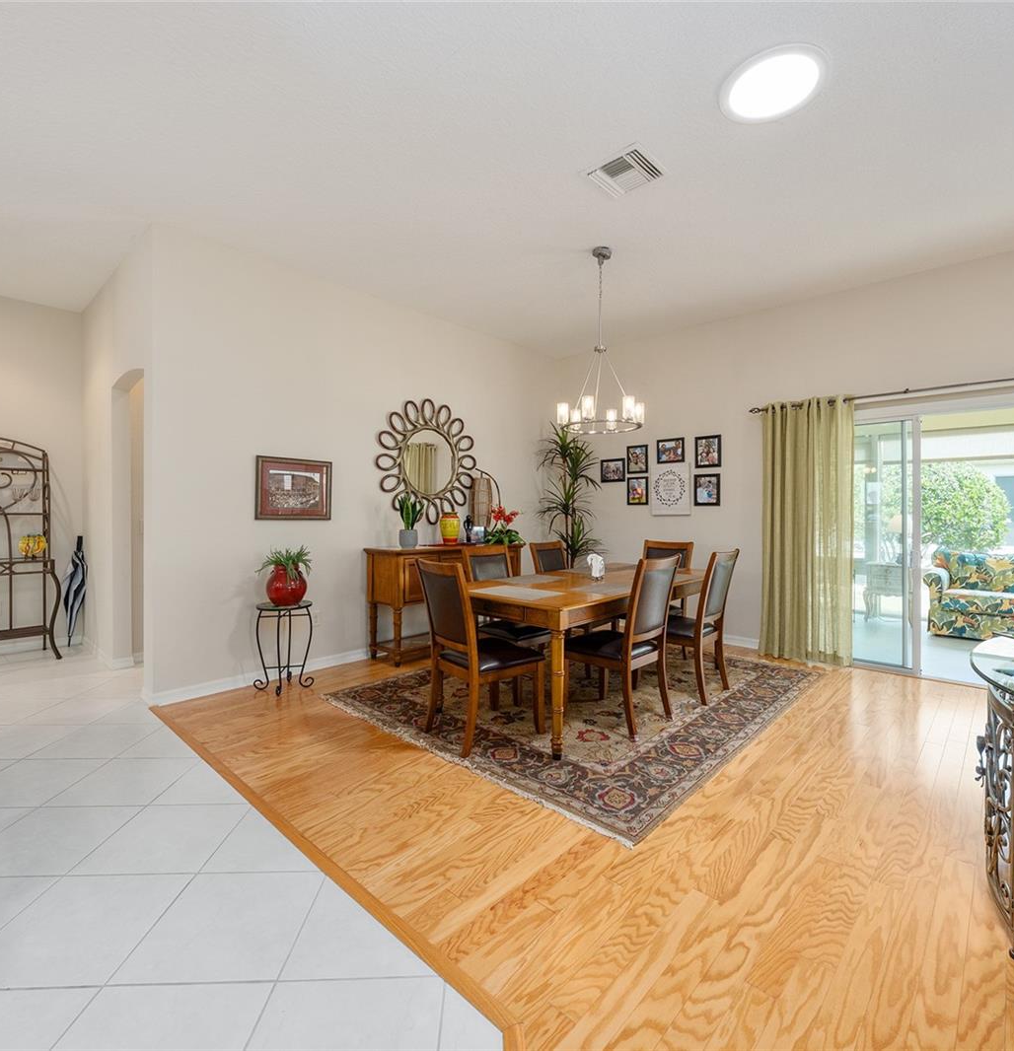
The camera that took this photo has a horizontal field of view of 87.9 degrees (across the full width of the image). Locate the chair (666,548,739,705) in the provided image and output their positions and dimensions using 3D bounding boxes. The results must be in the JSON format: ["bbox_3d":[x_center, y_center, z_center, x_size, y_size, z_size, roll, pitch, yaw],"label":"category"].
[{"bbox_3d":[1.246,0.653,3.656,0.580,0.970,0.470,1,1,40],"label":"chair"}]

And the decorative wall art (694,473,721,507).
[{"bbox_3d":[1.954,-0.352,5.138,0.255,0.305,0.020,1,1,41],"label":"decorative wall art"}]

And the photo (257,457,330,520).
[{"bbox_3d":[-1.565,-0.265,3.918,0.025,0.450,0.585,1,1,41],"label":"photo"}]

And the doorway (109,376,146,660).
[{"bbox_3d":[-2.687,0.023,3.839,1.000,2.200,0.150,1,1,42],"label":"doorway"}]

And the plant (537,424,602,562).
[{"bbox_3d":[0.690,0.007,5.850,0.680,2.240,0.680,0,0,0],"label":"plant"}]

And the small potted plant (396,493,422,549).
[{"bbox_3d":[-0.829,-0.032,4.455,0.220,0.455,0.220,0,0,0],"label":"small potted plant"}]

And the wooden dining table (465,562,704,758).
[{"bbox_3d":[0.657,0.761,3.752,1.060,0.740,2.400,1,1,42],"label":"wooden dining table"}]

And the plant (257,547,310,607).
[{"bbox_3d":[-1.535,0.349,3.636,0.360,0.405,0.360,1,1,41],"label":"plant"}]

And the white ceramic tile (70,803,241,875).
[{"bbox_3d":[-1.243,1.152,1.942,0.428,0.010,0.428,0,0,-2],"label":"white ceramic tile"}]

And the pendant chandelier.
[{"bbox_3d":[0.672,-1.321,3.720,0.620,1.290,0.620,0,0,0],"label":"pendant chandelier"}]

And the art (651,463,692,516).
[{"bbox_3d":[1.665,-0.360,5.361,0.415,0.520,0.030,1,1,42],"label":"art"}]

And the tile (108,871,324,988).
[{"bbox_3d":[-0.797,1.146,1.519,0.413,0.010,0.413,0,0,-3],"label":"tile"}]

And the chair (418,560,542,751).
[{"bbox_3d":[-0.149,0.651,2.893,0.580,0.970,0.470,0,1,-40],"label":"chair"}]

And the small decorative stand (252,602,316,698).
[{"bbox_3d":[-1.532,0.835,3.617,0.360,0.580,0.360,1,1,42],"label":"small decorative stand"}]

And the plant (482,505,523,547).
[{"bbox_3d":[-0.045,0.005,5.323,0.310,0.420,0.350,1,1,42],"label":"plant"}]

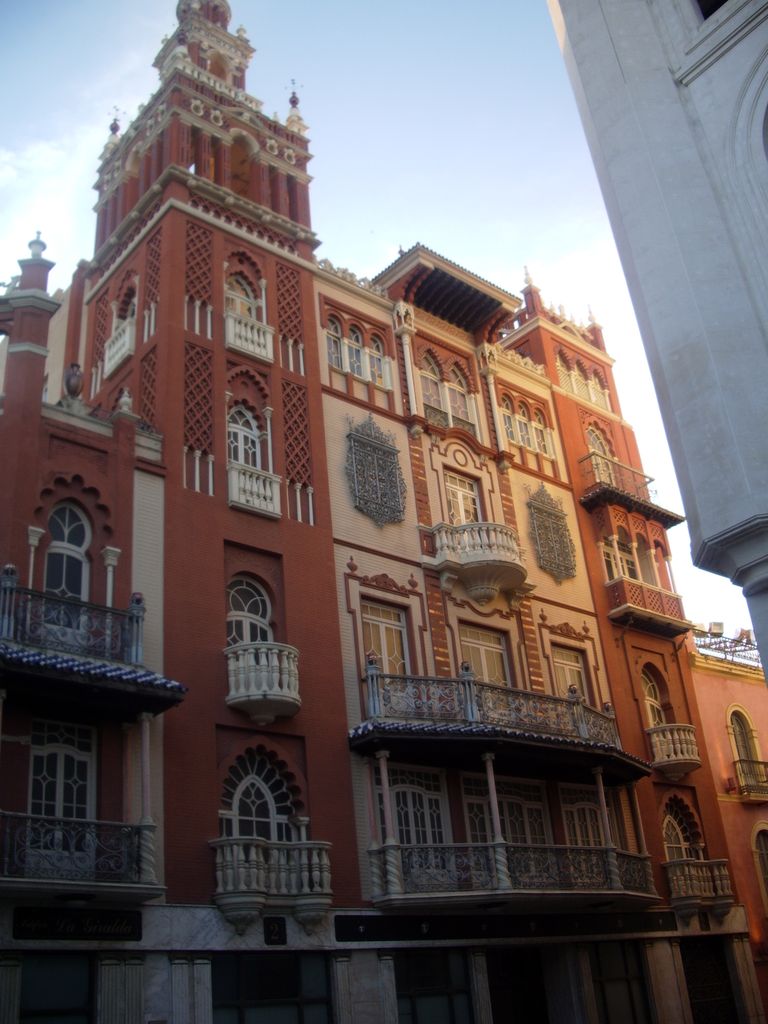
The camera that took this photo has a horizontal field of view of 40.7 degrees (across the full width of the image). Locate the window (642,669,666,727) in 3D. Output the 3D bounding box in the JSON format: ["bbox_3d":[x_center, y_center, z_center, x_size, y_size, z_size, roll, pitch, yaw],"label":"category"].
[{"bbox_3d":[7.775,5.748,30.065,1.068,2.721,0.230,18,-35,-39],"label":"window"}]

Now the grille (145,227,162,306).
[{"bbox_3d":[-5.329,-5.666,24.033,0.100,1.950,0.670,18,-35,-38],"label":"grille"}]

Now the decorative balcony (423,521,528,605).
[{"bbox_3d":[2.796,1.348,26.156,3.424,1.624,1.130,18,-35,-39],"label":"decorative balcony"}]

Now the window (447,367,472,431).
[{"bbox_3d":[2.178,-3.386,30.517,0.947,2.464,0.204,18,-35,-39],"label":"window"}]

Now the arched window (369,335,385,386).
[{"bbox_3d":[-0.262,-4.000,27.252,0.472,1.664,0.200,18,-35,-39],"label":"arched window"}]

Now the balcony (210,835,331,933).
[{"bbox_3d":[-1.824,6.657,18.374,2.638,1.535,0.555,18,-35,-39],"label":"balcony"}]

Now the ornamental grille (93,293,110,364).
[{"bbox_3d":[-6.949,-4.553,25.576,0.100,2.030,0.620,18,-35,-38],"label":"ornamental grille"}]

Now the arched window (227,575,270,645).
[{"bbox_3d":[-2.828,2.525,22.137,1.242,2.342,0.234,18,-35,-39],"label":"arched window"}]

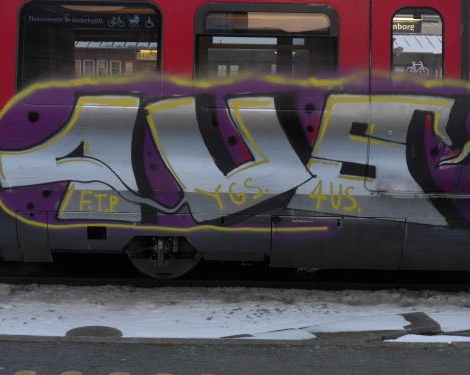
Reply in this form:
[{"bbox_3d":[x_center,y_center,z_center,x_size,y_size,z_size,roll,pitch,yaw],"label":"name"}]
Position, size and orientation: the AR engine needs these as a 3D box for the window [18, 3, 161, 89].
[{"bbox_3d":[-1.414,-1.355,9.860,1.400,0.930,0.060,1,-2,0],"label":"window"}]

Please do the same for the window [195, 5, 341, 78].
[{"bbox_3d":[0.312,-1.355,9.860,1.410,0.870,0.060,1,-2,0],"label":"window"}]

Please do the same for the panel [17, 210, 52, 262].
[{"bbox_3d":[-1.989,0.493,10.080,0.300,0.560,0.060,1,22,0],"label":"panel"}]

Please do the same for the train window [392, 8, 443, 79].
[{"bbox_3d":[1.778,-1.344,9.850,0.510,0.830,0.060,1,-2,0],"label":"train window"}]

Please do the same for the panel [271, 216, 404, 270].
[{"bbox_3d":[1.011,0.553,10.070,1.310,0.560,0.060,1,22,0],"label":"panel"}]

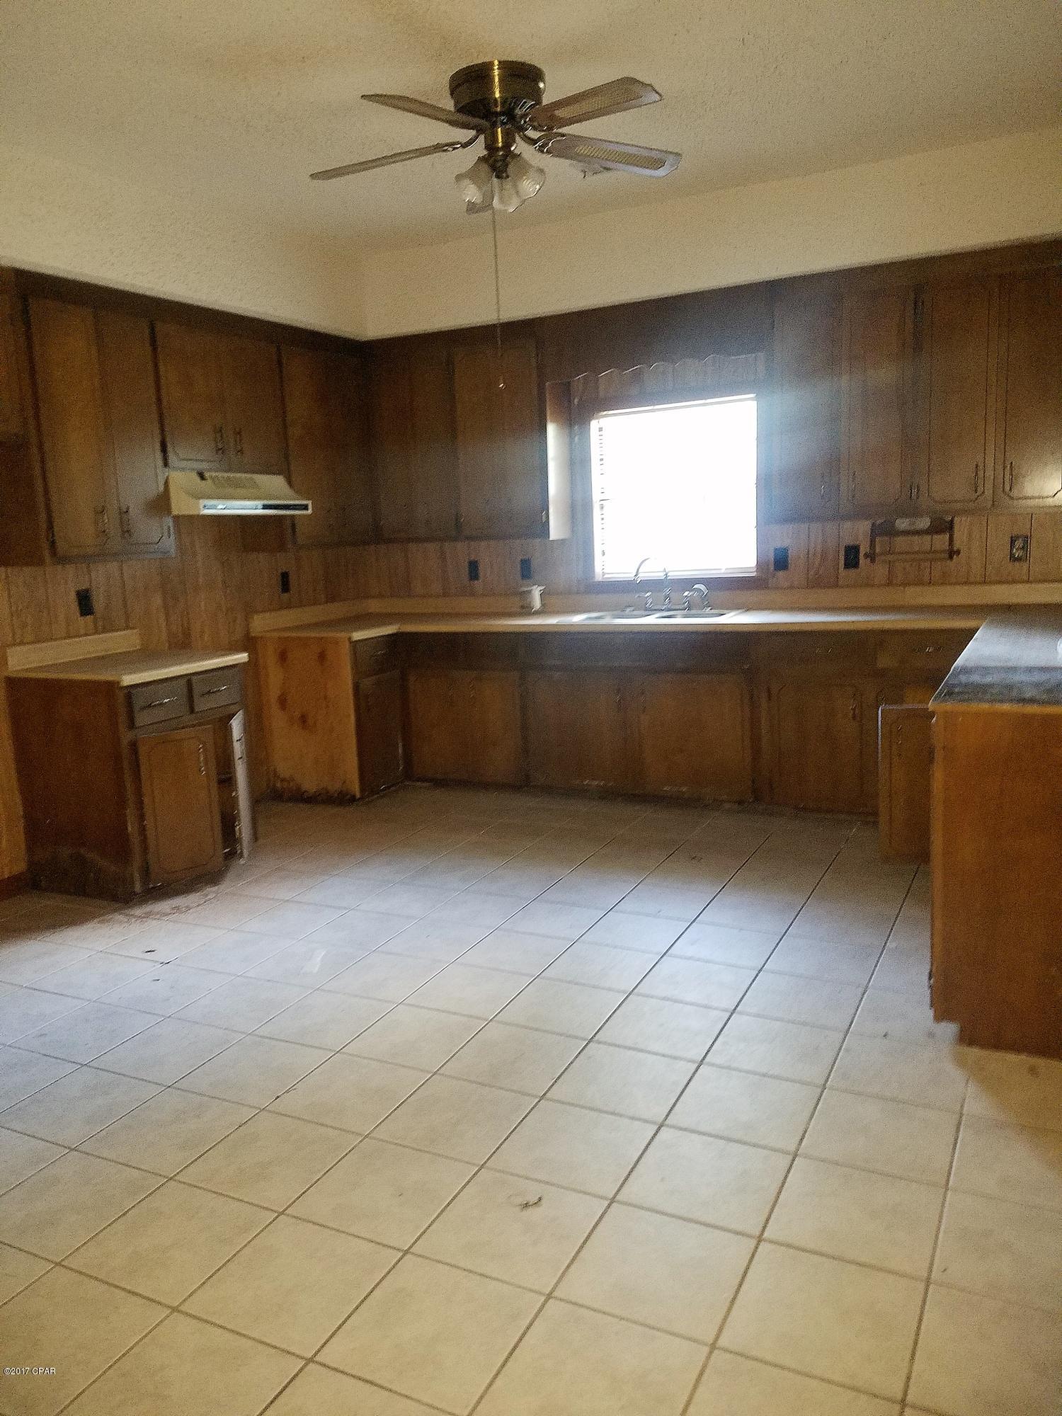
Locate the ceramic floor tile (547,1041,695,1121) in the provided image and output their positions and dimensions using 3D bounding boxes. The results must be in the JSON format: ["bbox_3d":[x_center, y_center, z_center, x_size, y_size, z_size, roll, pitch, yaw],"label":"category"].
[{"bbox_3d":[0.238,0.948,2.695,0.302,0.010,0.302,2,11,26],"label":"ceramic floor tile"}]

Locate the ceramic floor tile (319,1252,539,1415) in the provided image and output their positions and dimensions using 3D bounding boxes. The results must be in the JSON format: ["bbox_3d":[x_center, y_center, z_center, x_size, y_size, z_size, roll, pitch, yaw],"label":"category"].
[{"bbox_3d":[-0.170,1.101,1.877,0.302,0.010,0.302,2,11,26],"label":"ceramic floor tile"}]

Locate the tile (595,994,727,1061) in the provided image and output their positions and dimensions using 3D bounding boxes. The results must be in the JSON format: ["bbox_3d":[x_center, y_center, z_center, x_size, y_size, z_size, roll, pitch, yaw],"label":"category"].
[{"bbox_3d":[0.374,0.898,2.968,0.305,0.010,0.305,2,11,26],"label":"tile"}]

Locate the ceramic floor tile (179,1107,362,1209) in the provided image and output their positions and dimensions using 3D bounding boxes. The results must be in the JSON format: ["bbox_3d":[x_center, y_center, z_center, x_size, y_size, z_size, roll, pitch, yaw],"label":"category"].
[{"bbox_3d":[-0.589,1.027,2.418,0.303,0.010,0.303,2,10,26],"label":"ceramic floor tile"}]

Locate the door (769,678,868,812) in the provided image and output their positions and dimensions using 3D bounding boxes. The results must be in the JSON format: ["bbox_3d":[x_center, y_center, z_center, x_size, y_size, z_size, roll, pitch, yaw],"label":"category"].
[{"bbox_3d":[1.357,0.174,5.028,0.457,0.627,0.020,2,11,26],"label":"door"}]

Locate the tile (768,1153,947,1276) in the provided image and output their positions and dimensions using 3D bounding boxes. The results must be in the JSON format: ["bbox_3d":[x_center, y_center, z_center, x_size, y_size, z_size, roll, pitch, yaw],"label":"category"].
[{"bbox_3d":[0.656,1.022,2.151,0.302,0.010,0.302,2,11,26],"label":"tile"}]

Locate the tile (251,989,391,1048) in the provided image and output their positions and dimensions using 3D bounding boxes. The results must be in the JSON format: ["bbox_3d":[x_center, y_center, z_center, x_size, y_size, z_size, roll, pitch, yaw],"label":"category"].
[{"bbox_3d":[-0.597,0.916,3.115,0.306,0.010,0.304,2,11,26],"label":"tile"}]

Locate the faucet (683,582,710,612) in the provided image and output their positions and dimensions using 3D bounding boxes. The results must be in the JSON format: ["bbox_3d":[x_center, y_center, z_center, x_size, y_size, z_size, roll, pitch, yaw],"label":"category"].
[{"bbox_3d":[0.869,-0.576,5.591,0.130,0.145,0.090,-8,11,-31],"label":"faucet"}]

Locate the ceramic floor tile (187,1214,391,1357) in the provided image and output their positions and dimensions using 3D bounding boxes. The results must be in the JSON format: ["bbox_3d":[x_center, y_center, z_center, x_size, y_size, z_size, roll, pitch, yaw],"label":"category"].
[{"bbox_3d":[-0.447,1.087,2.010,0.303,0.010,0.303,2,10,26],"label":"ceramic floor tile"}]

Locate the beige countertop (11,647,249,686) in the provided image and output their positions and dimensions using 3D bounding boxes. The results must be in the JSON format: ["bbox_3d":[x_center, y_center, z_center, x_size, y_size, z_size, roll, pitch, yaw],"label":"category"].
[{"bbox_3d":[-1.693,-0.169,4.522,0.650,0.040,0.700,2,11,26],"label":"beige countertop"}]

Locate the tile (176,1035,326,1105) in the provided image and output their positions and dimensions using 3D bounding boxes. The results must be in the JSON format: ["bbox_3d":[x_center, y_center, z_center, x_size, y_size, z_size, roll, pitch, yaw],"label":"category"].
[{"bbox_3d":[-0.731,0.966,2.828,0.303,0.010,0.303,2,10,26],"label":"tile"}]

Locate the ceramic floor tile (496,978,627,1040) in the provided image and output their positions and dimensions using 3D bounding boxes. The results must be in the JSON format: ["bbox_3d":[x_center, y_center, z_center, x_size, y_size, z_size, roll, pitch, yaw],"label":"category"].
[{"bbox_3d":[0.096,0.888,3.107,0.305,0.010,0.305,2,11,26],"label":"ceramic floor tile"}]

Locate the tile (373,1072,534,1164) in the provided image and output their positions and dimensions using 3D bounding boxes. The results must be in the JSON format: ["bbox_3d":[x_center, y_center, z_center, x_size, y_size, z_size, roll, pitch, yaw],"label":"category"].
[{"bbox_3d":[-0.178,0.991,2.567,0.306,0.010,0.304,2,11,26],"label":"tile"}]

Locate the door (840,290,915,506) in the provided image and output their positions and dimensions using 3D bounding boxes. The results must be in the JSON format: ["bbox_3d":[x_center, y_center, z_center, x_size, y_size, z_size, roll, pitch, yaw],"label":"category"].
[{"bbox_3d":[1.588,-1.393,4.880,0.321,0.985,0.022,2,10,26],"label":"door"}]

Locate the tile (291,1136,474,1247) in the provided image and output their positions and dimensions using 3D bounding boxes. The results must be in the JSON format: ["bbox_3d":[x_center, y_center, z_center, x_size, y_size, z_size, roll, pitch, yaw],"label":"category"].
[{"bbox_3d":[-0.314,1.042,2.295,0.305,0.010,0.305,2,11,26],"label":"tile"}]

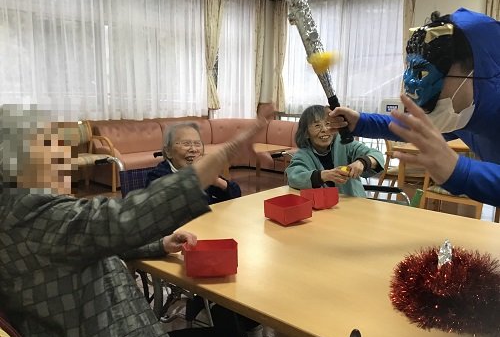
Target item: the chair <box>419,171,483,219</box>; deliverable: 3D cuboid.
[{"bbox_3d":[1.712,0.203,3.685,0.520,0.800,0.460,11,16,37],"label":"chair"}]

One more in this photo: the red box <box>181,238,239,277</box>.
[{"bbox_3d":[-0.121,0.281,1.428,0.158,0.084,0.115,0,13,-2],"label":"red box"}]

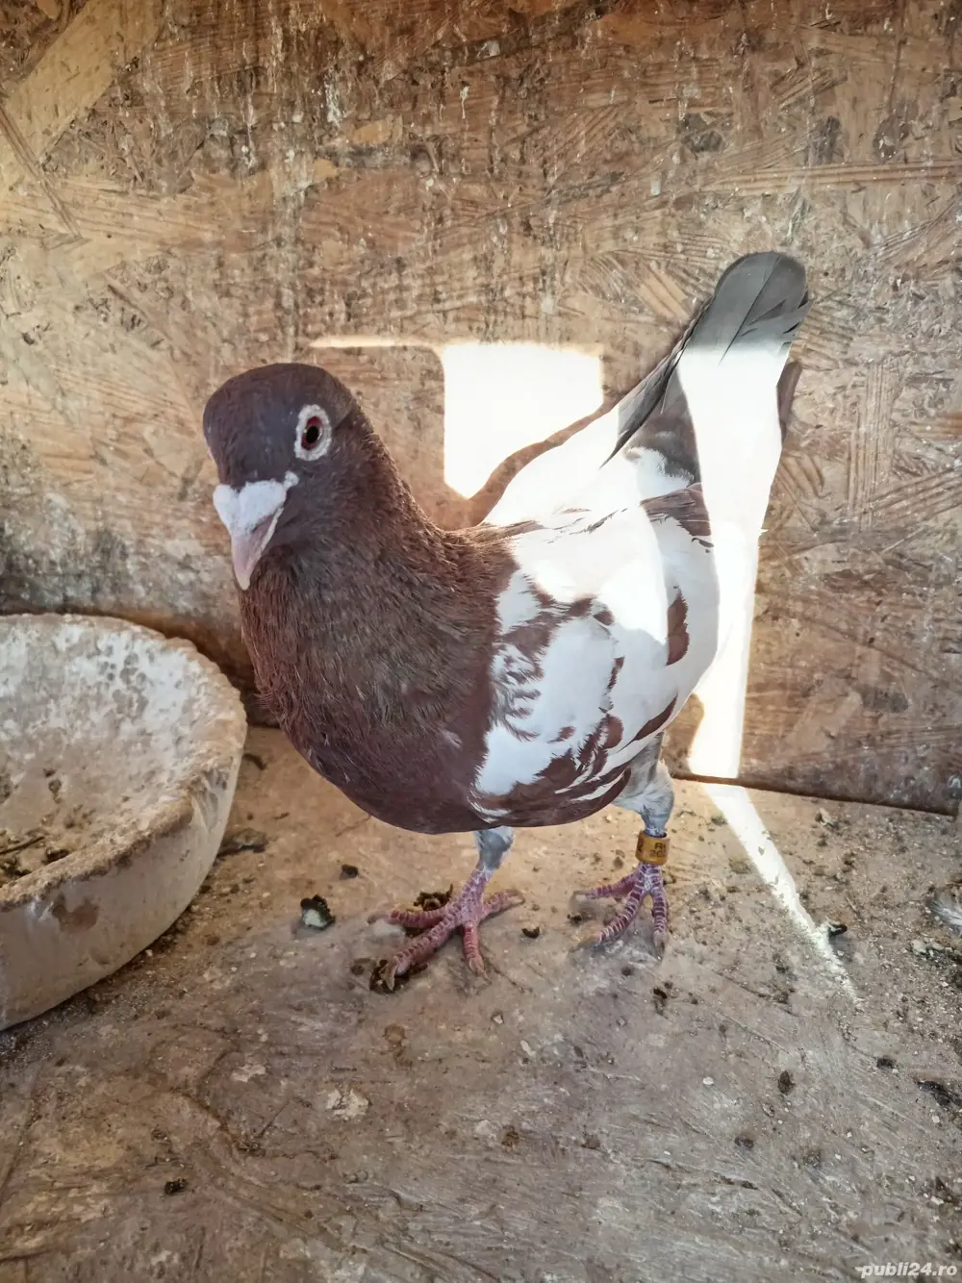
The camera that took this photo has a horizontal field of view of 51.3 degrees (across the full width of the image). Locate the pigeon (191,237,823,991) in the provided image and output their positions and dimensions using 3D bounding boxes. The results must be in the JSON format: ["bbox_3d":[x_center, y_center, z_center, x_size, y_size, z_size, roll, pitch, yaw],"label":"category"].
[{"bbox_3d":[0.025,-0.003,0.327,0.125,0.216,0.241,21,32,37],"label":"pigeon"}]

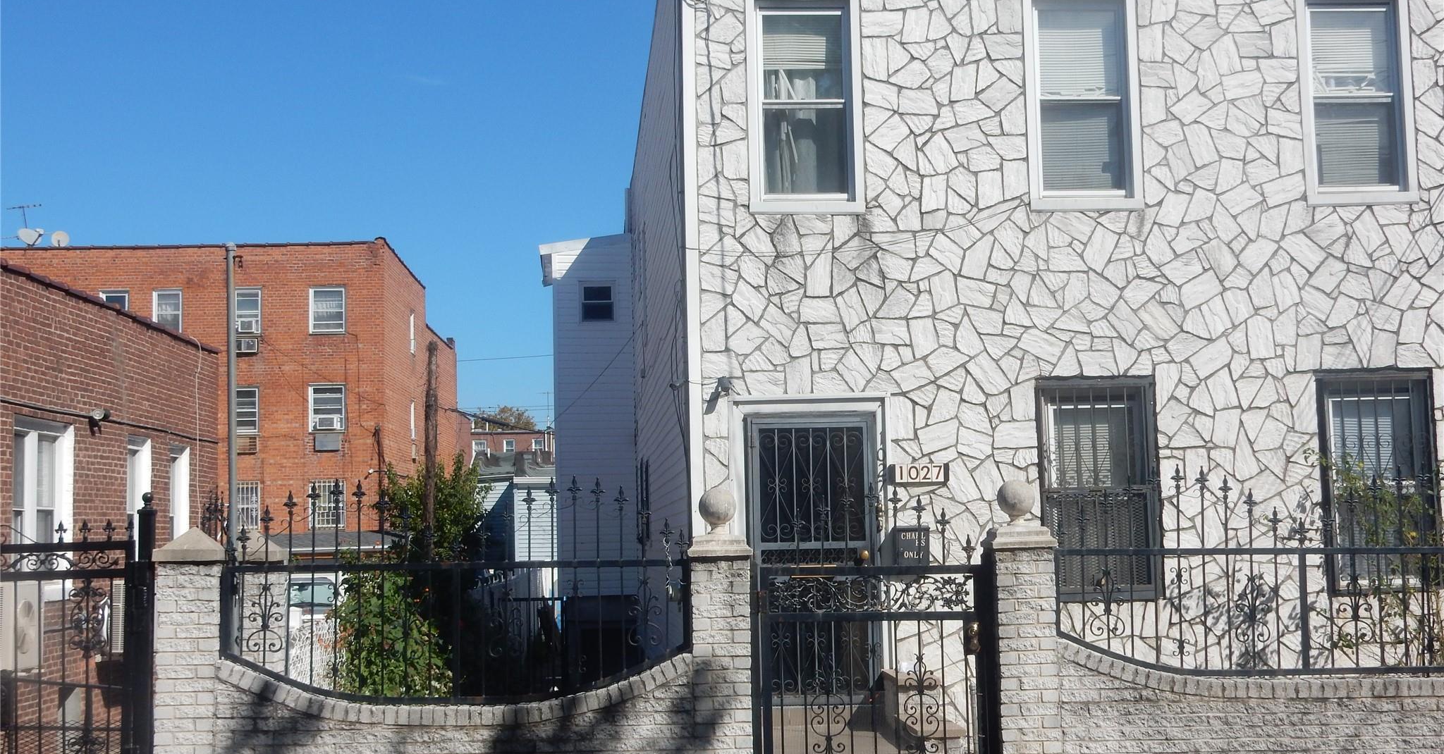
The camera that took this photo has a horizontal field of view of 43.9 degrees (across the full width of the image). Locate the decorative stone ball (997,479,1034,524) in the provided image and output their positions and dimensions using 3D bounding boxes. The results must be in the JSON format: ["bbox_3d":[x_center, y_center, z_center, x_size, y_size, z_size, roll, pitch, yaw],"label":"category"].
[{"bbox_3d":[1.606,0.684,9.800,0.207,0.237,0.207,-1,-5,0],"label":"decorative stone ball"}]

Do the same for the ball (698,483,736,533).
[{"bbox_3d":[-0.027,0.715,9.680,0.207,0.245,0.207,-1,-5,0],"label":"ball"}]

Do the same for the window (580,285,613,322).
[{"bbox_3d":[-1.738,-1.018,24.900,0.490,0.550,0.120,-1,-5,-4],"label":"window"}]

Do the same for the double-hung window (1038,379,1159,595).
[{"bbox_3d":[2.727,0.801,13.000,0.860,1.570,0.150,-1,-5,-4],"label":"double-hung window"}]

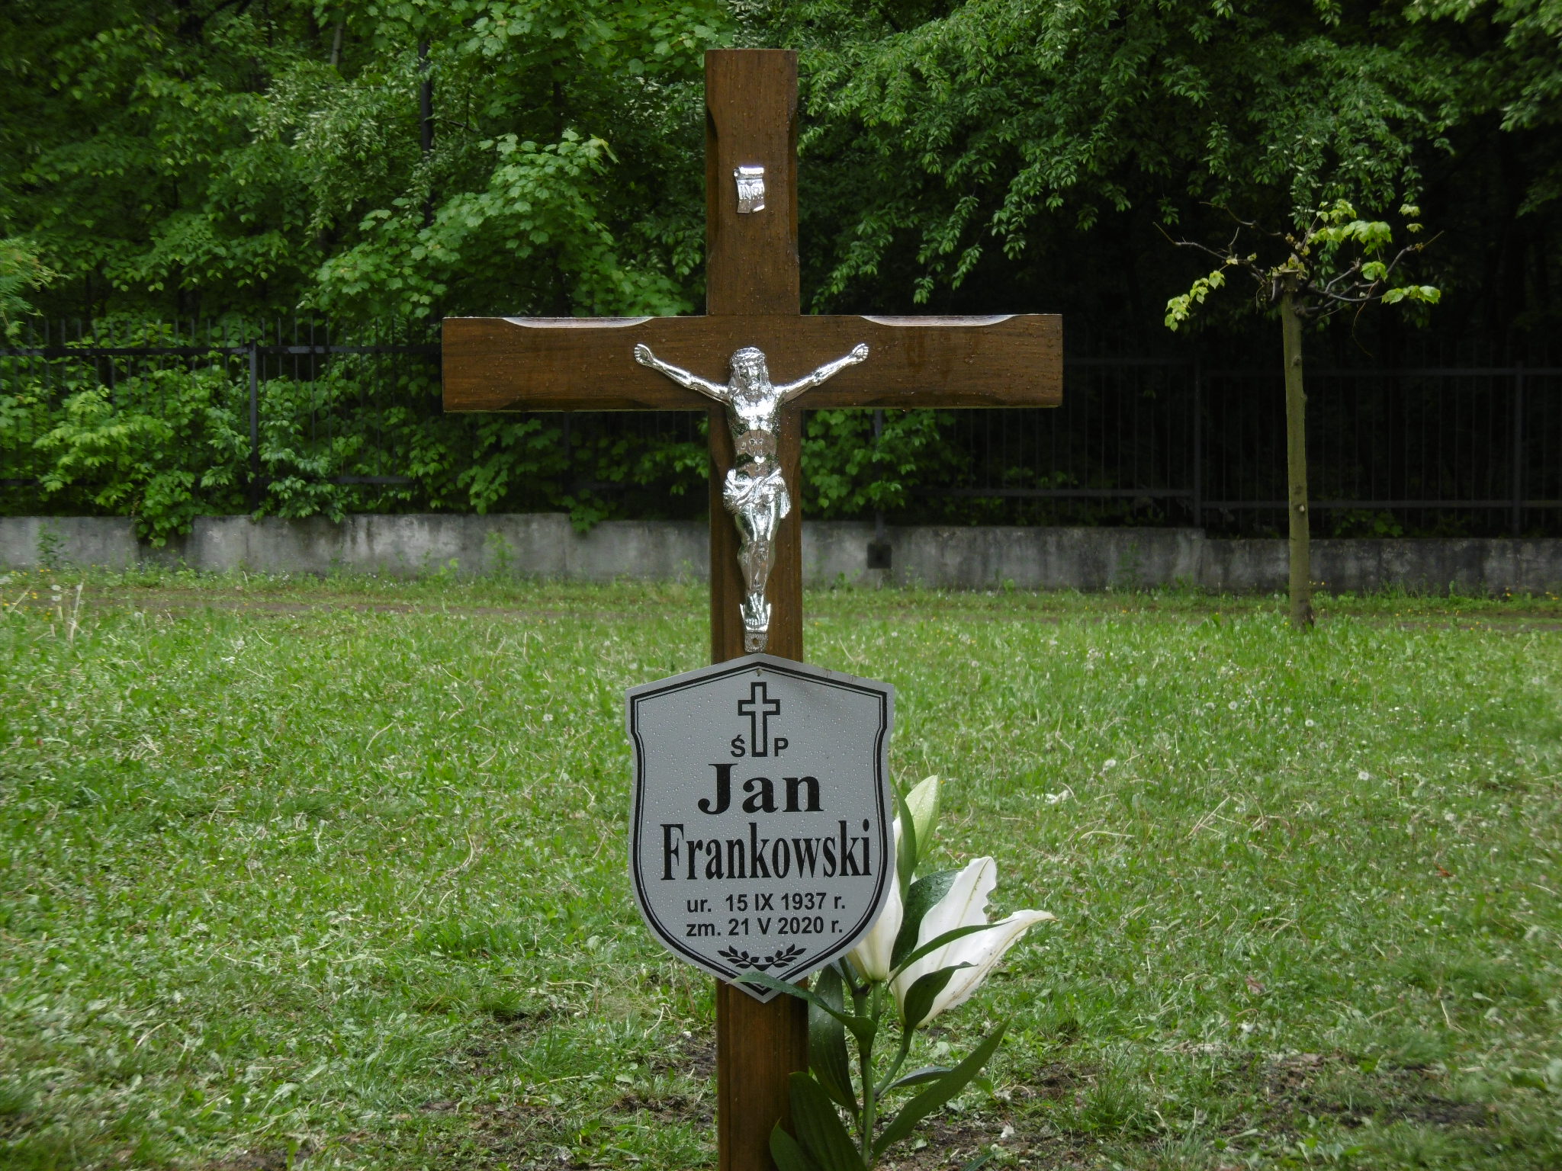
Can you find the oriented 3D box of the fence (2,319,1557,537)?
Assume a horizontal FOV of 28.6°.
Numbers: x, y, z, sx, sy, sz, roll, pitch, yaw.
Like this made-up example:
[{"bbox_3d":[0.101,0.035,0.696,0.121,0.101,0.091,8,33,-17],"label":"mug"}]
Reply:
[{"bbox_3d":[0.000,-1.226,23.800,12.300,1.650,0.080,0,4,2],"label":"fence"}]

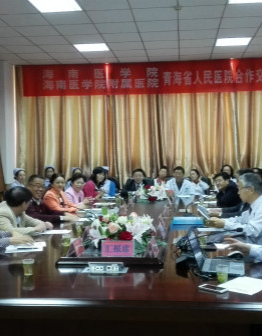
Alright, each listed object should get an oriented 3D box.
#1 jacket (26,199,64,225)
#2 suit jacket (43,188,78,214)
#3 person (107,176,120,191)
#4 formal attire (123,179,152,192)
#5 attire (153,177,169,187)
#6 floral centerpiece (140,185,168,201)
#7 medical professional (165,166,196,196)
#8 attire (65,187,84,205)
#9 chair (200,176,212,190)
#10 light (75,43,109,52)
[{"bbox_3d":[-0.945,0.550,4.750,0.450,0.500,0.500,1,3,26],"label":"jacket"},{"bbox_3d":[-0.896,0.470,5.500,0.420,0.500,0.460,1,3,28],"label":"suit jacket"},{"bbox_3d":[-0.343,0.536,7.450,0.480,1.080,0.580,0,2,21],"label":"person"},{"bbox_3d":[0.116,0.433,7.400,0.500,0.540,0.360,0,2,6],"label":"formal attire"},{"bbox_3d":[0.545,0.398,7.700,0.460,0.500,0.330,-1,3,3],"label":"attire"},{"bbox_3d":[0.364,0.381,6.900,0.500,0.310,0.420,0,2,6],"label":"floral centerpiece"},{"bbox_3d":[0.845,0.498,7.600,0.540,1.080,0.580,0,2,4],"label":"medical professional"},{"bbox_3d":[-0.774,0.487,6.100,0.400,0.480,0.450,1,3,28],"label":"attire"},{"bbox_3d":[1.178,0.683,7.600,0.620,1.080,0.650,0,3,6],"label":"chair"},{"bbox_3d":[-0.668,-2.101,7.724,0.580,0.060,0.580,0,2,6],"label":"light"}]

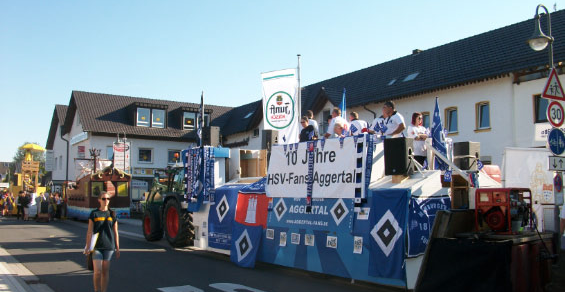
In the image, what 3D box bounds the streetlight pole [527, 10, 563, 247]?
[{"bbox_3d":[5.980,-0.276,11.427,0.750,5.900,0.500,2,-6,-25],"label":"streetlight pole"}]

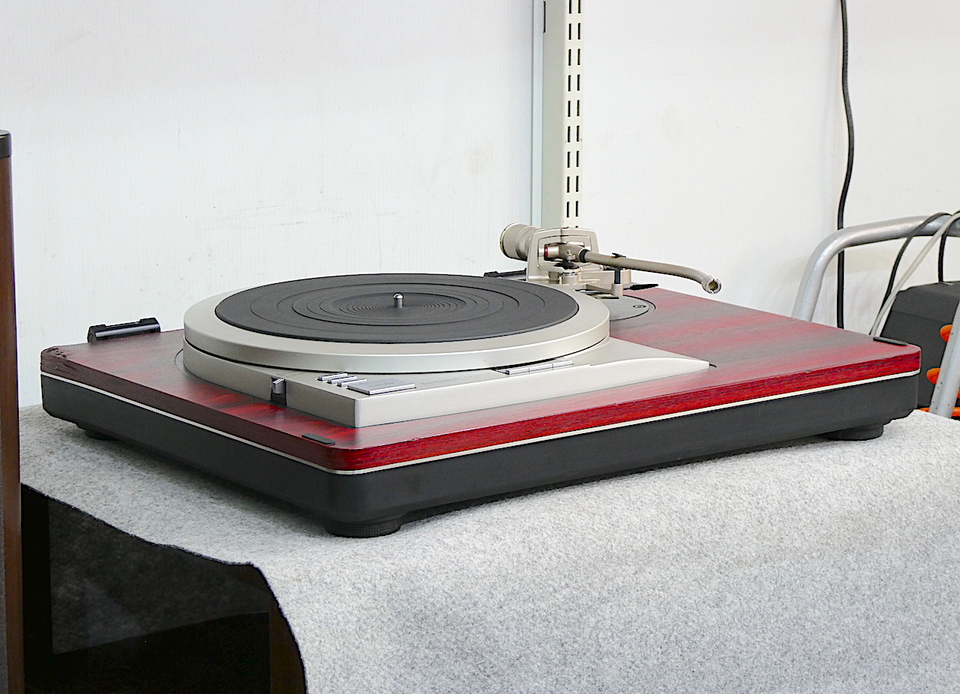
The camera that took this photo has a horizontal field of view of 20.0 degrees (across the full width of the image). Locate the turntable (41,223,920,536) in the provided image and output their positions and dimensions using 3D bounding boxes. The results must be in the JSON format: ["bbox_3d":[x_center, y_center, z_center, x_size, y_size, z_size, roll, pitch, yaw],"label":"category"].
[{"bbox_3d":[0.000,0.002,2.150,0.558,0.140,0.451,-9,14,-35],"label":"turntable"}]

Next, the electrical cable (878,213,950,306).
[{"bbox_3d":[0.431,-0.088,2.700,0.075,0.095,0.040,-5,12,-23],"label":"electrical cable"}]

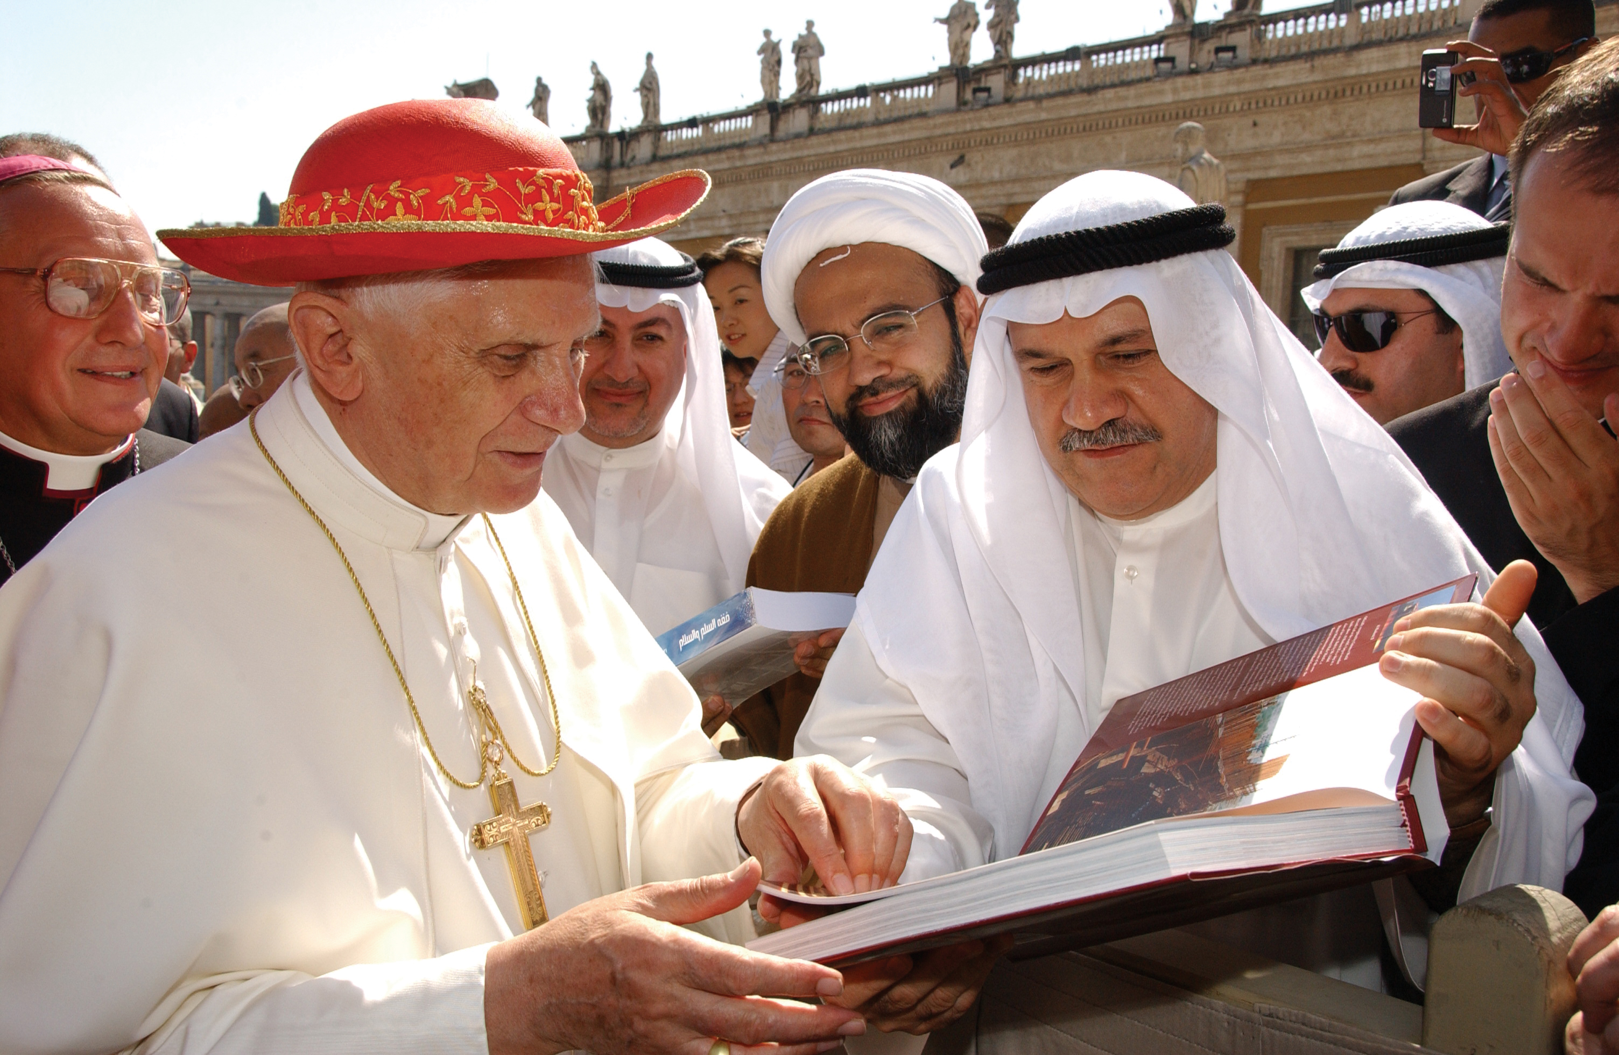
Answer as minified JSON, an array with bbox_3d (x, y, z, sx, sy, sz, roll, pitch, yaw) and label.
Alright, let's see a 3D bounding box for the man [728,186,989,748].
[{"bbox_3d":[0.060,0.500,1.520,0.560,1.730,0.460,6,7,30],"label":"man"}]

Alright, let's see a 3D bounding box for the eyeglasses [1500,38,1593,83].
[{"bbox_3d":[0.929,-0.590,1.874,0.150,0.050,0.145,-21,13,-19],"label":"eyeglasses"}]

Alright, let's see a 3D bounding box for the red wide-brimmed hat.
[{"bbox_3d":[-0.262,-0.236,1.030,0.390,0.125,0.350,-2,5,13],"label":"red wide-brimmed hat"}]

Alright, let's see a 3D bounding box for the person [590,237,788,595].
[{"bbox_3d":[-0.280,0.460,2.040,0.540,1.700,0.360,3,6,3],"label":"person"}]

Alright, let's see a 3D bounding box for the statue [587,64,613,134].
[{"bbox_3d":[-9.460,-19.300,66.000,1.050,3.150,0.800,6,7,33],"label":"statue"}]

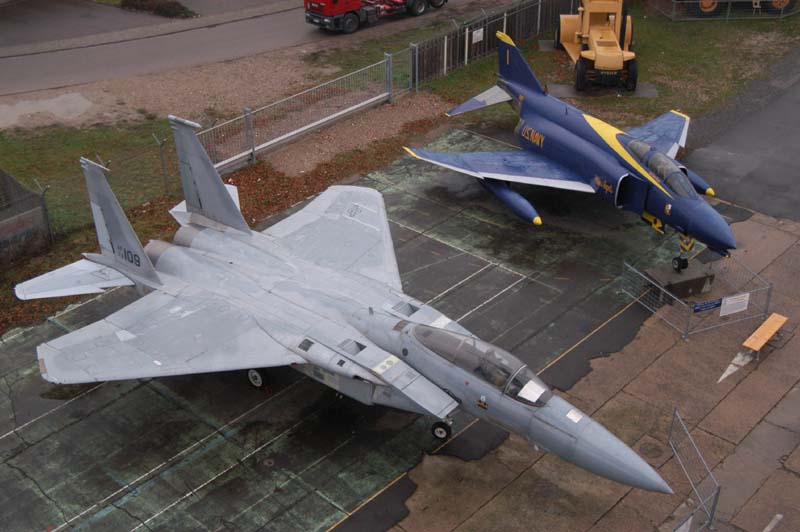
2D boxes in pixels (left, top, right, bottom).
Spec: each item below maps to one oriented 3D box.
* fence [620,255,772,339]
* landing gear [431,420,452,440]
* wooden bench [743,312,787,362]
[{"bbox_3d":[9.283,0.749,33.516,3.400,1.100,2.950,-11,32,-15],"label":"fence"},{"bbox_3d":[1.117,4.363,28.353,0.600,0.620,0.300,21,38,34],"label":"landing gear"},{"bbox_3d":[10.845,2.148,31.645,0.460,0.490,2.170,23,39,36],"label":"wooden bench"}]

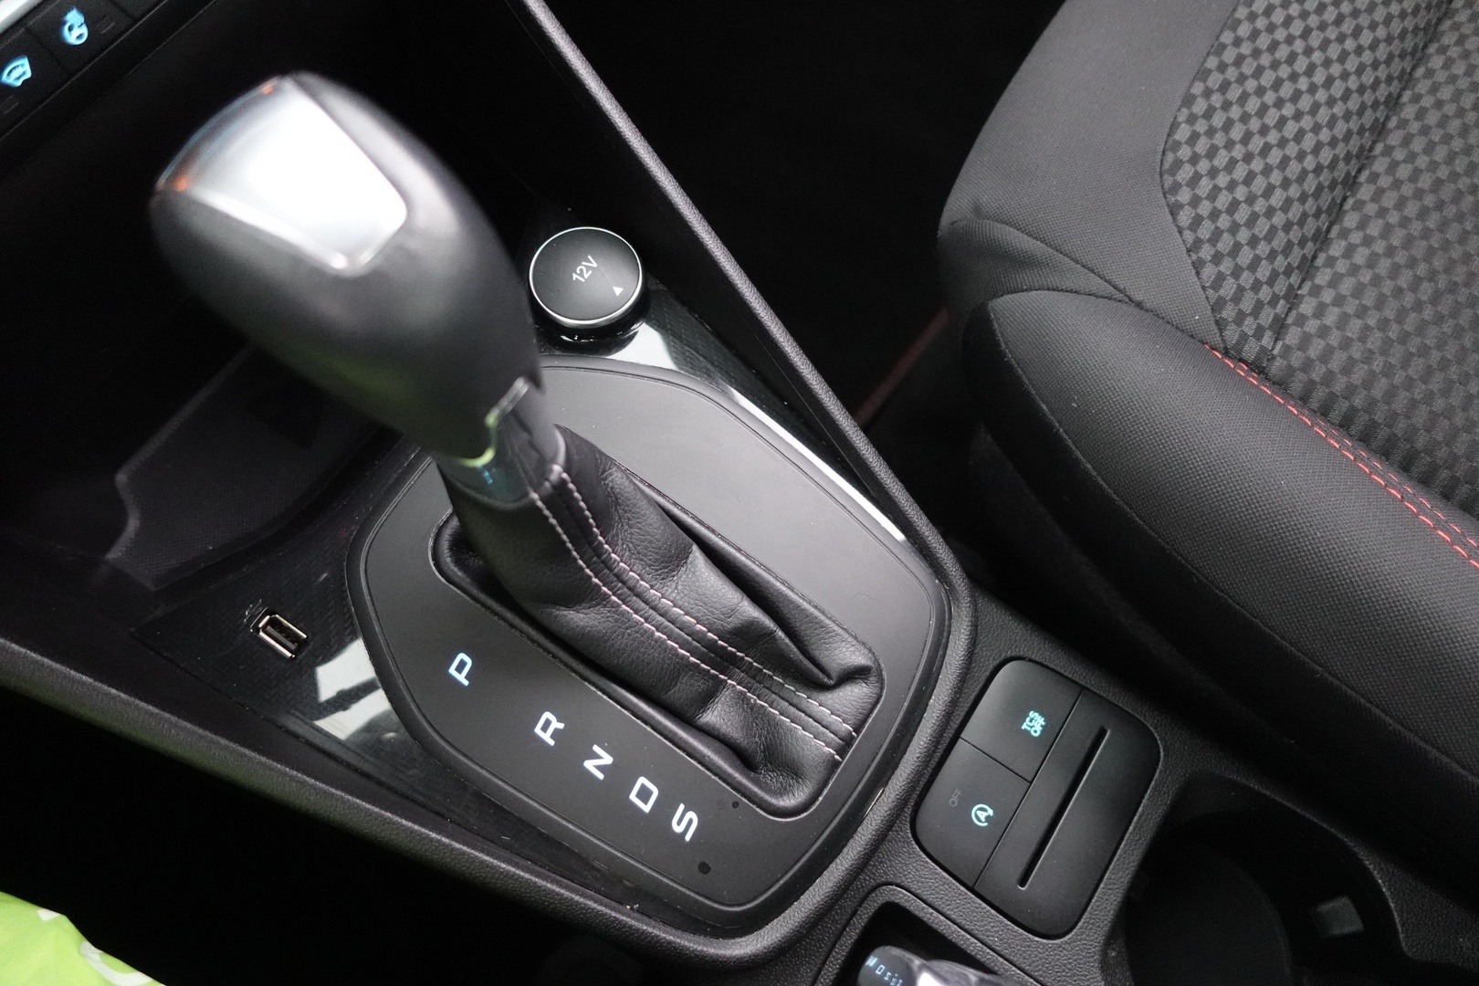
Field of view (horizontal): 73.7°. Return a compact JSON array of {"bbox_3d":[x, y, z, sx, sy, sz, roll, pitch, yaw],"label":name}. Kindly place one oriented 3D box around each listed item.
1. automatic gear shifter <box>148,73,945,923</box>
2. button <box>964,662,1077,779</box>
[{"bbox_3d":[-0.029,0.006,0.227,0.163,0.150,0.137,33,71,15],"label":"automatic gear shifter"},{"bbox_3d":[0.080,0.063,0.282,0.023,0.009,0.033,35,72,10],"label":"button"}]

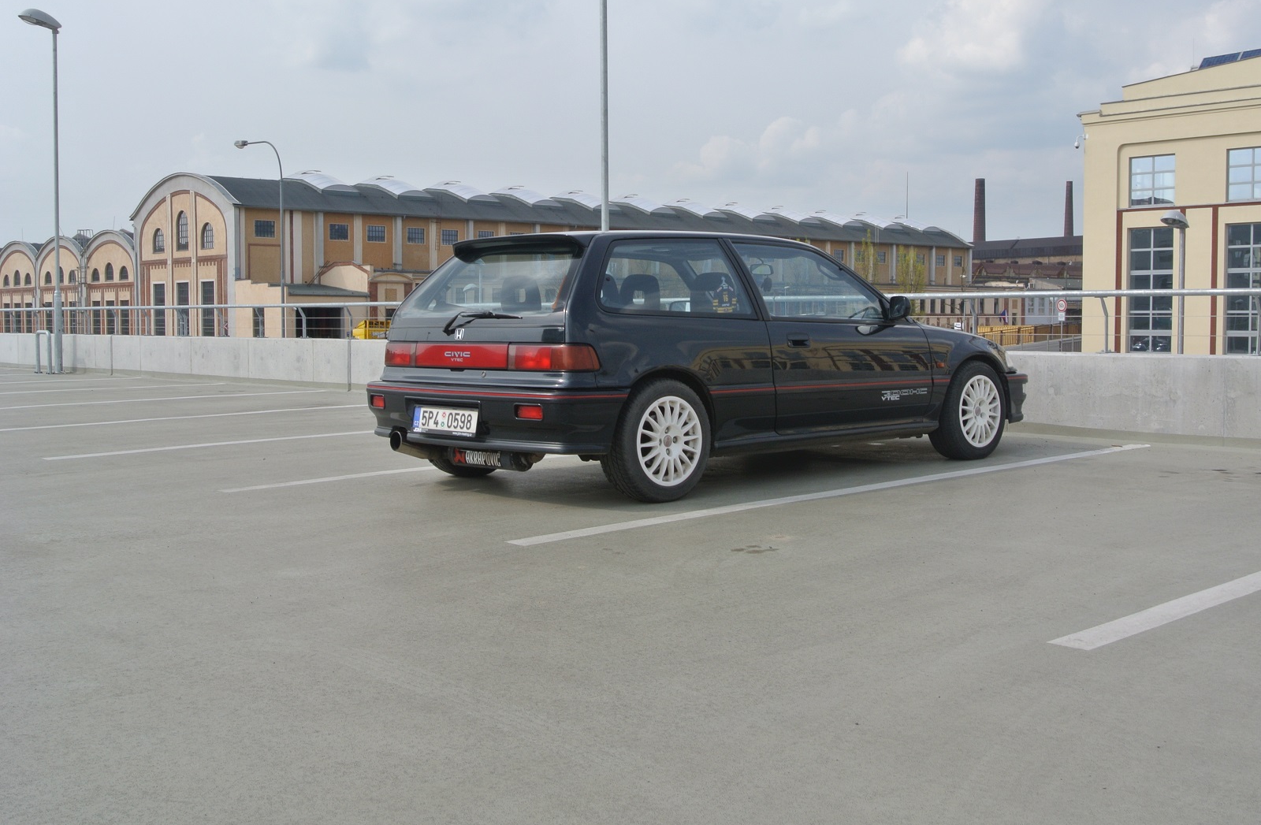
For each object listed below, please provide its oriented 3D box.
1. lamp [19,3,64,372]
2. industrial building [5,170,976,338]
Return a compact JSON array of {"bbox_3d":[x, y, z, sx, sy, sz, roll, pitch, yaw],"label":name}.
[{"bbox_3d":[-8.693,-3.281,21.696,0.740,5.380,0.340,-3,5,-42],"label":"lamp"},{"bbox_3d":[-9.824,-13.745,160.134,94.600,16.300,57.700,-3,5,-42],"label":"industrial building"}]

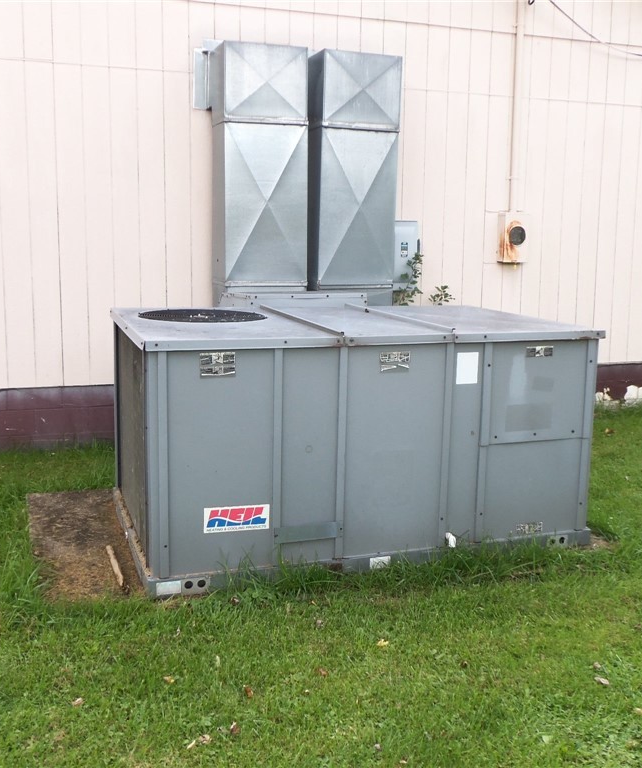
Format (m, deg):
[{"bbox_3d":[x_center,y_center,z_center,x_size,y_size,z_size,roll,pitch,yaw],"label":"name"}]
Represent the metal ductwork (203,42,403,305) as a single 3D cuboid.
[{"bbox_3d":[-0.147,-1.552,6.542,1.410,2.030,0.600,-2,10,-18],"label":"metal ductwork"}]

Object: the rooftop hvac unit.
[{"bbox_3d":[0.107,0.221,4.616,2.303,1.150,1.490,-2,10,-18],"label":"rooftop hvac unit"}]

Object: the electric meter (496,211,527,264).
[{"bbox_3d":[1.731,-1.314,7.466,0.225,0.445,0.130,-2,10,-18],"label":"electric meter"}]

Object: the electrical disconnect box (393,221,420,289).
[{"bbox_3d":[0.693,-1.106,7.141,0.245,0.575,0.150,-2,10,-18],"label":"electrical disconnect box"}]

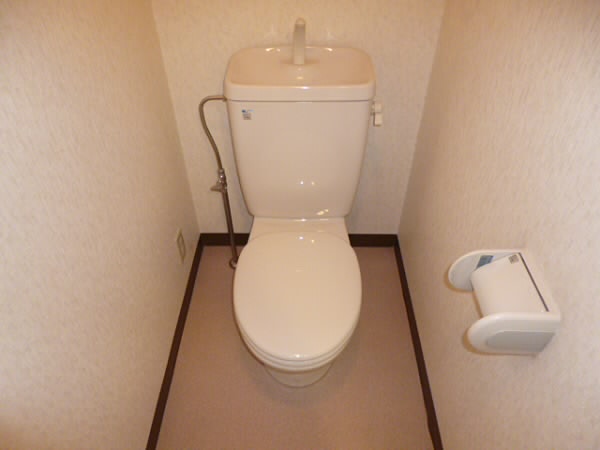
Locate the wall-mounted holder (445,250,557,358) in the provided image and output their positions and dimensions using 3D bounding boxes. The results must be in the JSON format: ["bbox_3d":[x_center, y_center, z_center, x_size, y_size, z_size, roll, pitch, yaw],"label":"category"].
[{"bbox_3d":[0.350,0.143,0.751,0.120,0.110,0.160,1,44,0],"label":"wall-mounted holder"}]

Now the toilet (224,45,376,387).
[{"bbox_3d":[0.000,0.054,1.272,0.385,0.880,0.755,1,44,0],"label":"toilet"}]

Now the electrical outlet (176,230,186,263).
[{"bbox_3d":[-0.424,0.078,1.507,0.010,0.120,0.070,1,44,0],"label":"electrical outlet"}]

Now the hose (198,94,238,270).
[{"bbox_3d":[-0.267,-0.108,1.510,0.090,0.780,0.050,1,44,0],"label":"hose"}]

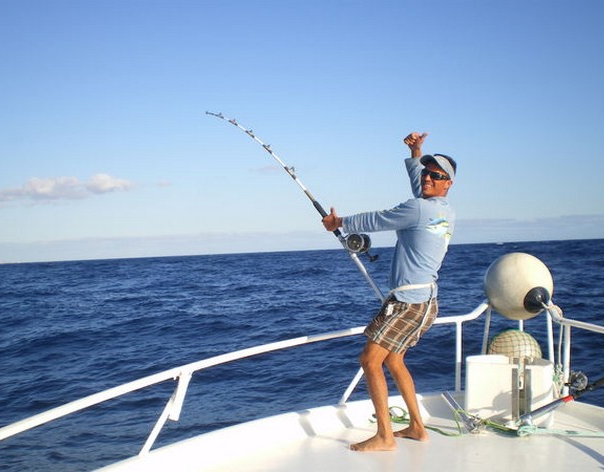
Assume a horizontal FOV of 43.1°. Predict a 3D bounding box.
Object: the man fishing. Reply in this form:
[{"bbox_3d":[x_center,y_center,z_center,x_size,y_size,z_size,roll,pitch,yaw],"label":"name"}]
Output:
[{"bbox_3d":[0.500,0.290,4.400,0.760,1.810,0.580,-3,-1,24],"label":"man fishing"}]

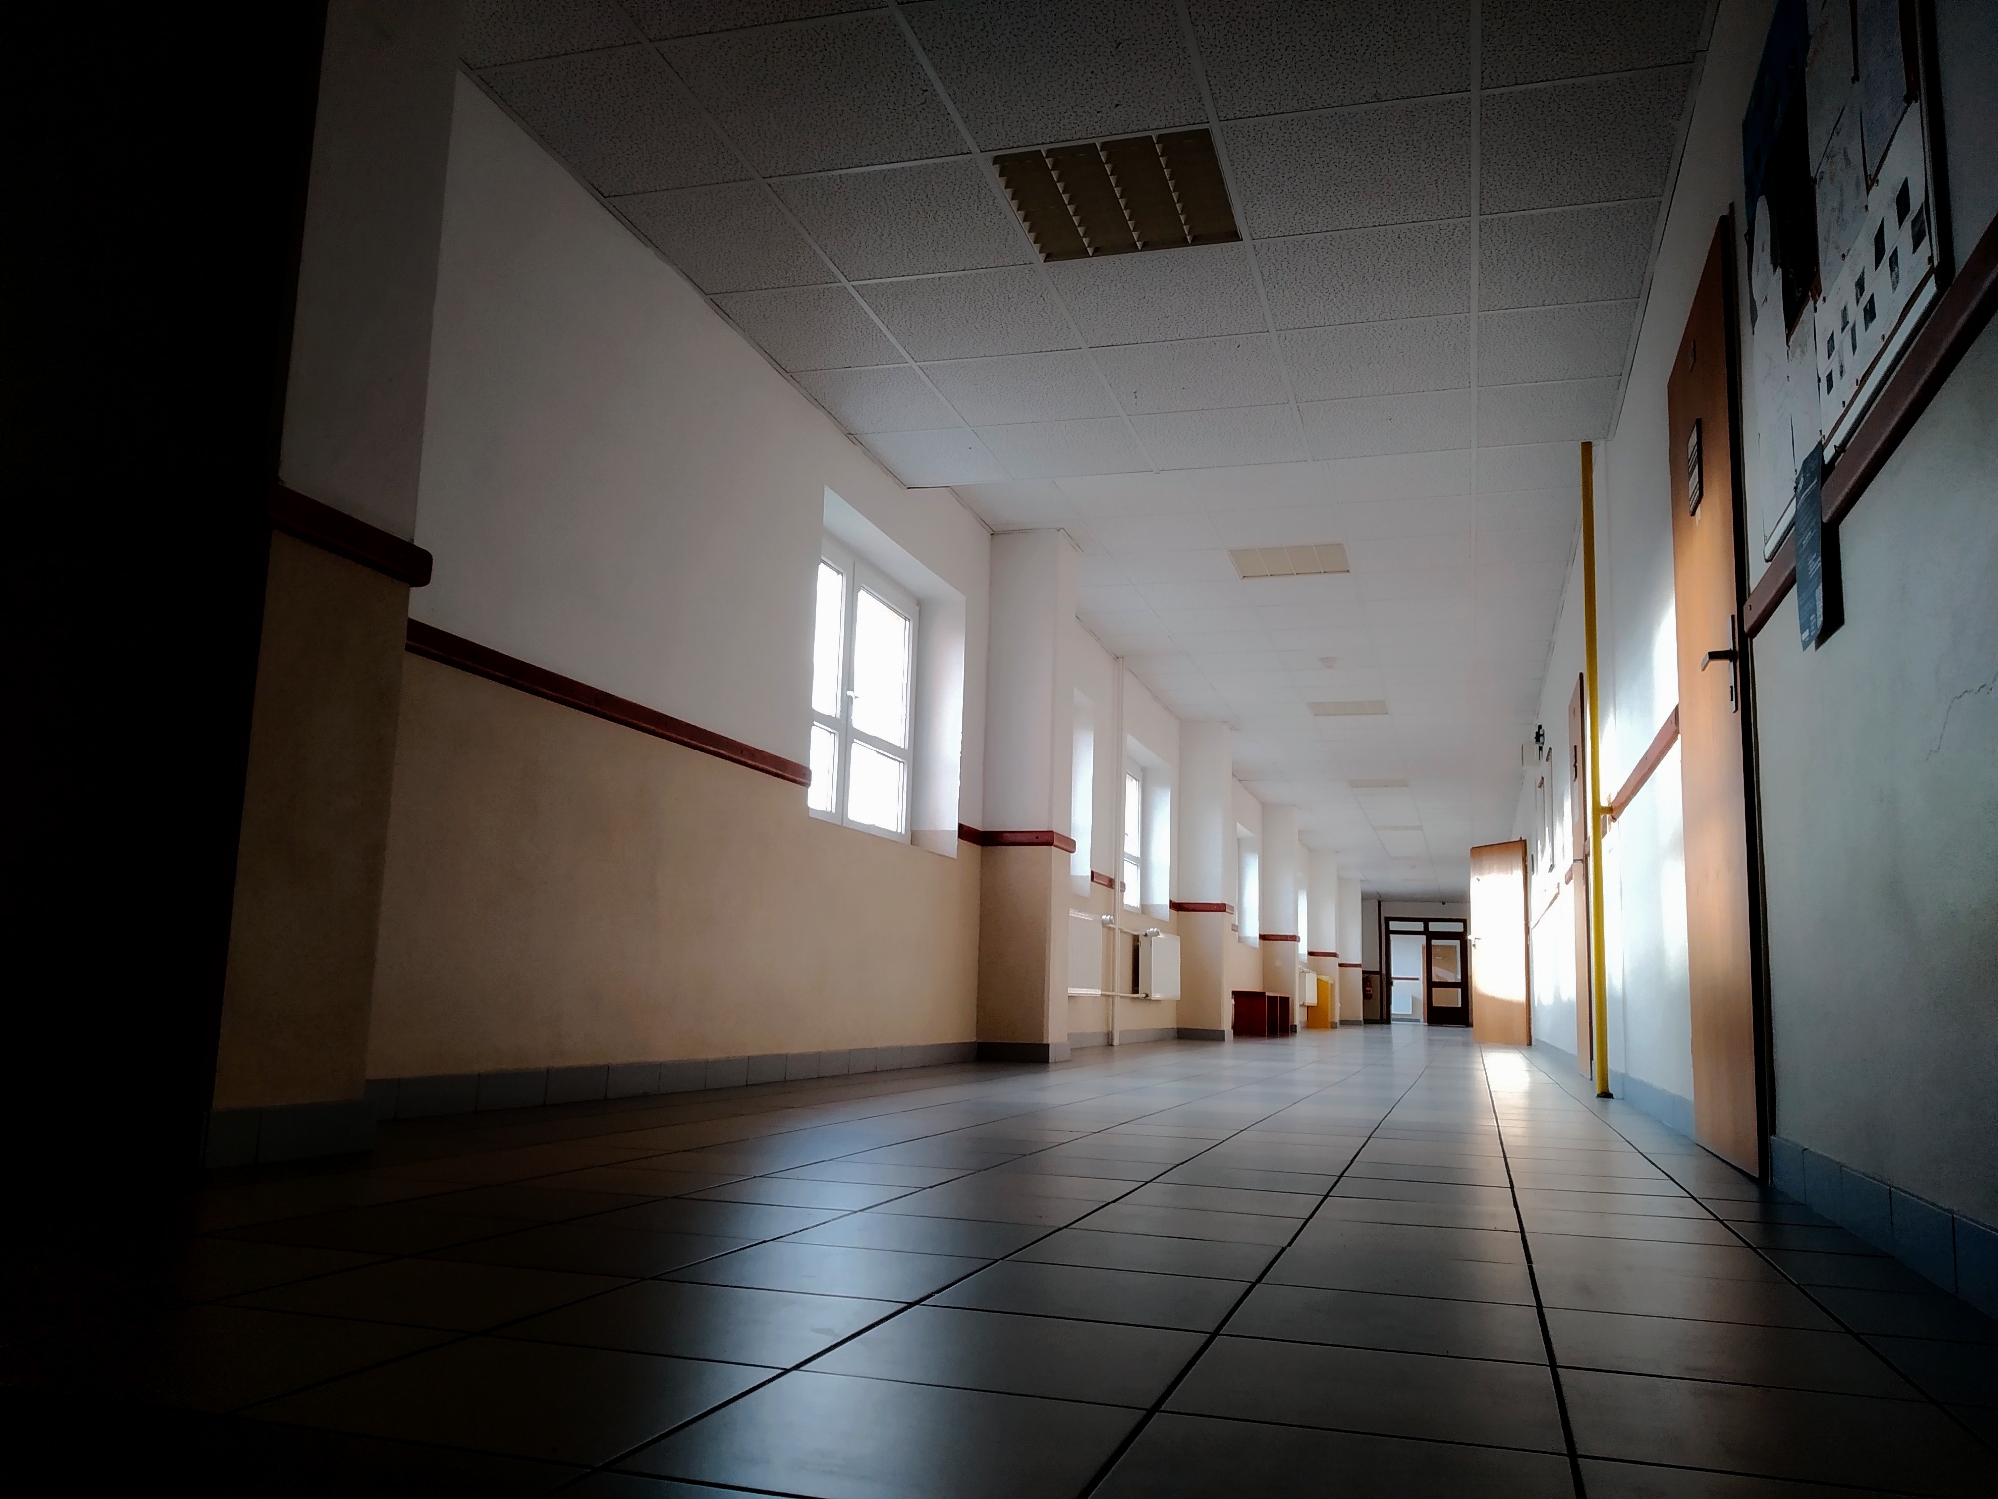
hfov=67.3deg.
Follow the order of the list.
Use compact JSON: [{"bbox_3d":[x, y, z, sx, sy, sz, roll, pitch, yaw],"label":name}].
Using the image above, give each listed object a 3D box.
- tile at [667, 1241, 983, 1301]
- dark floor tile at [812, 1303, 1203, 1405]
[{"bbox_3d":[-0.185,0.589,1.686,0.298,0.010,0.295,-1,-10,17],"label":"tile"},{"bbox_3d":[0.017,0.534,1.321,0.298,0.010,0.295,-1,-10,17],"label":"dark floor tile"}]

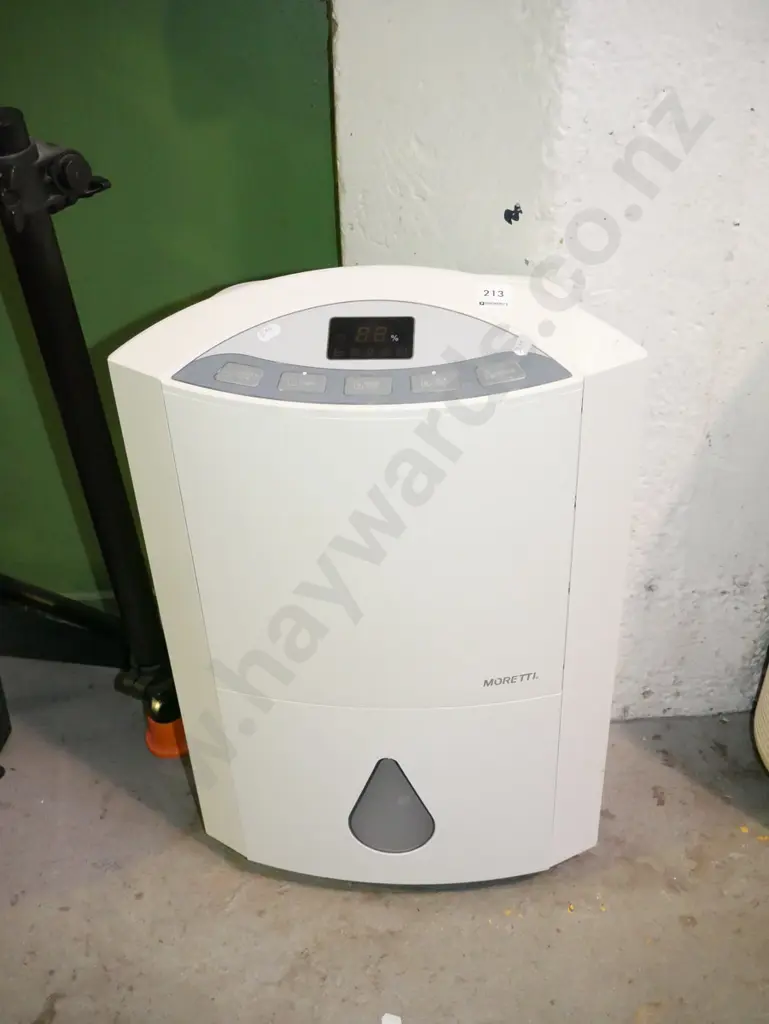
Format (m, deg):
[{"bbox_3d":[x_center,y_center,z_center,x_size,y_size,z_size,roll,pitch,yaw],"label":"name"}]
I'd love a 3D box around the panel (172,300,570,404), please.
[{"bbox_3d":[-0.010,-0.111,0.720,0.282,0.020,0.094,0,62,5],"label":"panel"}]

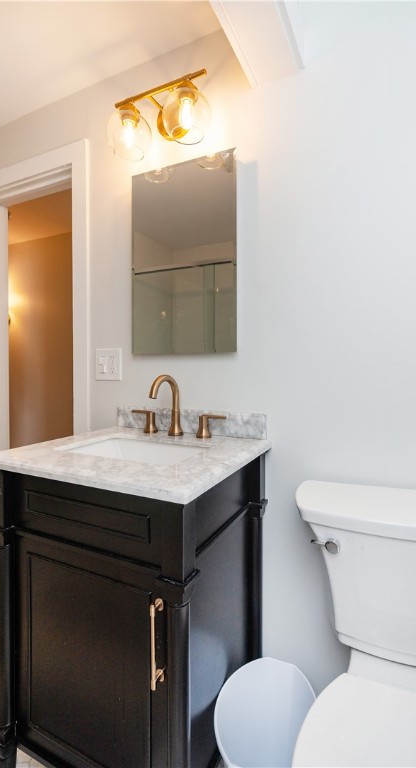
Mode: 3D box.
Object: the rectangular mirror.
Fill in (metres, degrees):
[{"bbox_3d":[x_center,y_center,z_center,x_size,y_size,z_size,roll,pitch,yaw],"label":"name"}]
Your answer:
[{"bbox_3d":[-0.088,-0.432,1.186,0.405,0.652,0.025,0,1,24],"label":"rectangular mirror"}]

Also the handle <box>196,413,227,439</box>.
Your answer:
[{"bbox_3d":[0.010,0.136,1.099,0.105,0.073,0.051,0,1,25],"label":"handle"}]

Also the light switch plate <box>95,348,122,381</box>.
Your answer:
[{"bbox_3d":[-0.387,-0.075,1.333,0.123,0.122,0.008,0,1,24],"label":"light switch plate"}]

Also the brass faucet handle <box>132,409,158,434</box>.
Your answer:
[{"bbox_3d":[-0.228,0.135,1.228,0.105,0.073,0.051,0,1,25],"label":"brass faucet handle"}]

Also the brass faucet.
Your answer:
[{"bbox_3d":[-0.136,0.072,1.096,0.052,0.200,0.186,0,1,25],"label":"brass faucet"}]

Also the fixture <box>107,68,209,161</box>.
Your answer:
[{"bbox_3d":[-0.161,-0.872,1.128,0.370,0.194,0.176,0,1,24],"label":"fixture"}]

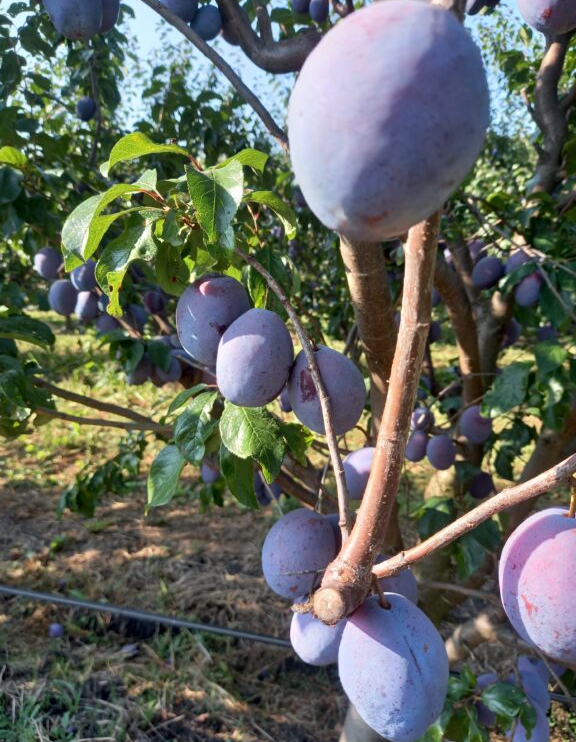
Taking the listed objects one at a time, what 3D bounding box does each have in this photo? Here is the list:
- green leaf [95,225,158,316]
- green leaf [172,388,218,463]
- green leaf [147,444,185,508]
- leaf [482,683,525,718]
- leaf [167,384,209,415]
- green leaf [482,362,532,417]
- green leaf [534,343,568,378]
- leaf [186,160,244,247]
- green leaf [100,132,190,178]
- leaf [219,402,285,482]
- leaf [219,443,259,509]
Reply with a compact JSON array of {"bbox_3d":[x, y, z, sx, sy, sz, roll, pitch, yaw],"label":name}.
[{"bbox_3d":[-0.107,-0.067,0.370,0.028,0.061,0.020,23,9,24],"label":"green leaf"},{"bbox_3d":[-0.062,0.038,0.375,0.023,0.050,0.016,17,10,25],"label":"green leaf"},{"bbox_3d":[-0.086,0.073,0.385,0.019,0.051,0.013,24,9,18],"label":"green leaf"},{"bbox_3d":[0.206,0.315,0.530,0.042,0.017,0.034,2,41,20],"label":"leaf"},{"bbox_3d":[-0.068,0.019,0.370,0.036,0.012,0.022,-36,21,0],"label":"leaf"},{"bbox_3d":[0.269,0.021,0.680,0.048,0.083,0.025,43,12,16],"label":"green leaf"},{"bbox_3d":[0.418,-0.017,0.880,0.052,0.060,0.032,1,12,6],"label":"green leaf"},{"bbox_3d":[-0.048,-0.108,0.360,0.035,0.057,0.019,0,9,3],"label":"leaf"},{"bbox_3d":[-0.092,-0.140,0.360,0.058,0.030,0.026,5,9,-8],"label":"green leaf"},{"bbox_3d":[-0.023,0.044,0.355,0.039,0.058,0.020,-21,-9,1],"label":"leaf"},{"bbox_3d":[-0.036,0.070,0.385,0.024,0.056,0.013,-19,9,-9],"label":"leaf"}]

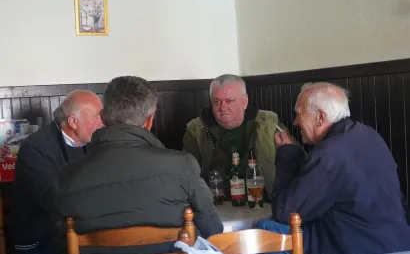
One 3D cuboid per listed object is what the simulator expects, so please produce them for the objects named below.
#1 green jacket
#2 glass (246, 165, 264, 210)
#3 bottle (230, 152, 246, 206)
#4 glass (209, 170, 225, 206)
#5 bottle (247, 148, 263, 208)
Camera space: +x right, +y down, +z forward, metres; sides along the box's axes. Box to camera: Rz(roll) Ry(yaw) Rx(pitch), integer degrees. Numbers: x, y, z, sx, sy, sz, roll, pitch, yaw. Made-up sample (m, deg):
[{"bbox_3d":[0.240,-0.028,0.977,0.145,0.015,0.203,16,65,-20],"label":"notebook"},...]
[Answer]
[{"bbox_3d":[0.166,0.223,3.086,0.540,0.640,0.420,-2,2,6],"label":"green jacket"},{"bbox_3d":[0.213,0.255,2.697,0.075,0.185,0.075,-2,2,0],"label":"glass"},{"bbox_3d":[0.145,0.222,2.816,0.068,0.252,0.068,-2,2,0],"label":"bottle"},{"bbox_3d":[0.049,0.267,2.837,0.072,0.160,0.072,-2,2,0],"label":"glass"},{"bbox_3d":[0.213,0.221,2.765,0.068,0.260,0.068,-2,2,0],"label":"bottle"}]

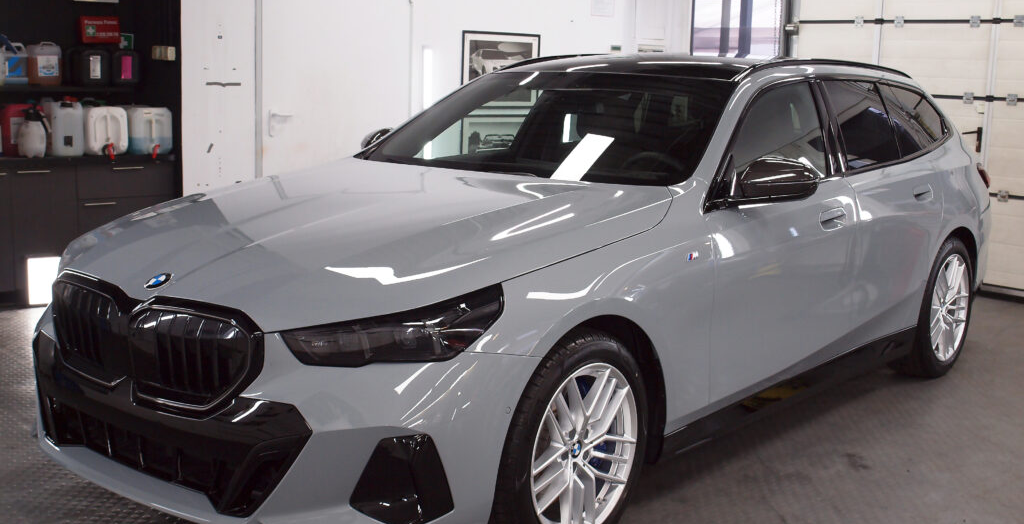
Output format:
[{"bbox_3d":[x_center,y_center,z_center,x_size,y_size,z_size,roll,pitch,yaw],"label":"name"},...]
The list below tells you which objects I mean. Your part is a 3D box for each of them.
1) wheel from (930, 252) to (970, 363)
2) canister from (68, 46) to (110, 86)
[{"bbox_3d":[2.064,0.215,5.838,0.200,0.529,0.529,10,13,39],"label":"wheel"},{"bbox_3d":[-2.500,-1.158,7.010,0.170,0.220,0.200,-6,13,-40],"label":"canister"}]

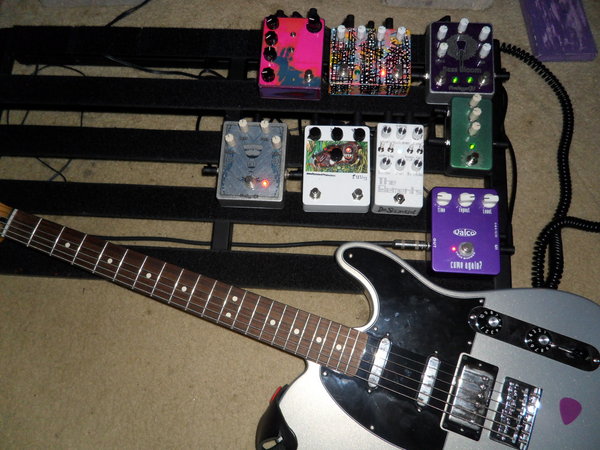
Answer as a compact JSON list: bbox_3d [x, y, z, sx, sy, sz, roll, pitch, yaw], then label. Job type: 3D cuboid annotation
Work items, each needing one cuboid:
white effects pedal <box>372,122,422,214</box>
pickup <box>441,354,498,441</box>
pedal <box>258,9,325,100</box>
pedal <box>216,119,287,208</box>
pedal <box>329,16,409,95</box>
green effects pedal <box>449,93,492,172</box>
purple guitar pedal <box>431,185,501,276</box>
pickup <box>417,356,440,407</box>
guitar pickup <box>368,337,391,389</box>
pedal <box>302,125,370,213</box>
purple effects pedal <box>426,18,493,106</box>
[{"bbox_3d":[0.140,-0.081,0.664,0.068,0.050,0.123,3,78,4],"label":"white effects pedal"},{"bbox_3d":[0.204,0.205,0.557,0.045,0.016,0.089,19,77,8],"label":"pickup"},{"bbox_3d":[-0.011,-0.258,0.713,0.094,0.049,0.119,3,77,4],"label":"pedal"},{"bbox_3d":[-0.067,-0.090,0.678,0.095,0.050,0.121,3,77,4],"label":"pedal"},{"bbox_3d":[0.105,-0.249,0.704,0.121,0.049,0.096,2,77,4],"label":"pedal"},{"bbox_3d":[0.245,-0.130,0.670,0.060,0.047,0.111,4,78,4],"label":"green effects pedal"},{"bbox_3d":[0.224,0.009,0.639,0.093,0.048,0.119,3,78,4],"label":"purple guitar pedal"},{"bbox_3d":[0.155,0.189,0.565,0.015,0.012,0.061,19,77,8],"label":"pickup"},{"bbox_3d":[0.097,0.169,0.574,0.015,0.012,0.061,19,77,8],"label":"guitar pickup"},{"bbox_3d":[0.053,-0.082,0.670,0.095,0.048,0.120,1,77,4],"label":"pedal"},{"bbox_3d":[0.239,-0.246,0.694,0.094,0.051,0.119,3,78,4],"label":"purple effects pedal"}]

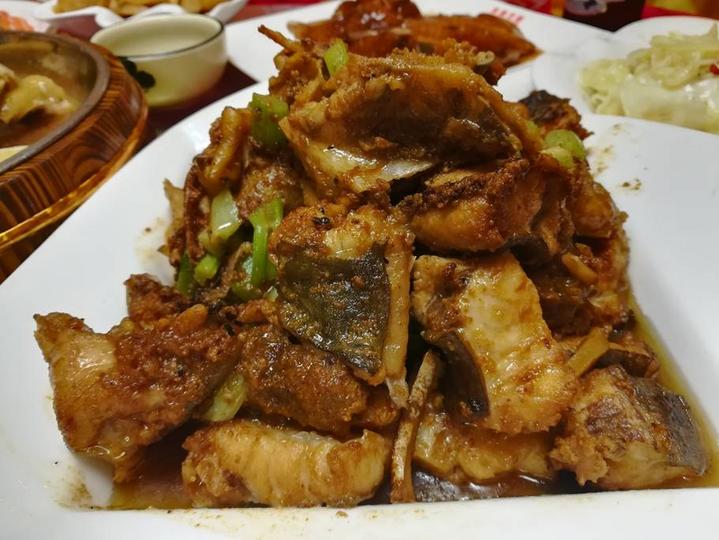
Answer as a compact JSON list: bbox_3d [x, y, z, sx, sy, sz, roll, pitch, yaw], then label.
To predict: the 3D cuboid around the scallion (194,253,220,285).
[{"bbox_3d":[-0.072,-0.001,0.255,0.010,0.011,0.016,24,84,-14],"label":"scallion"}]

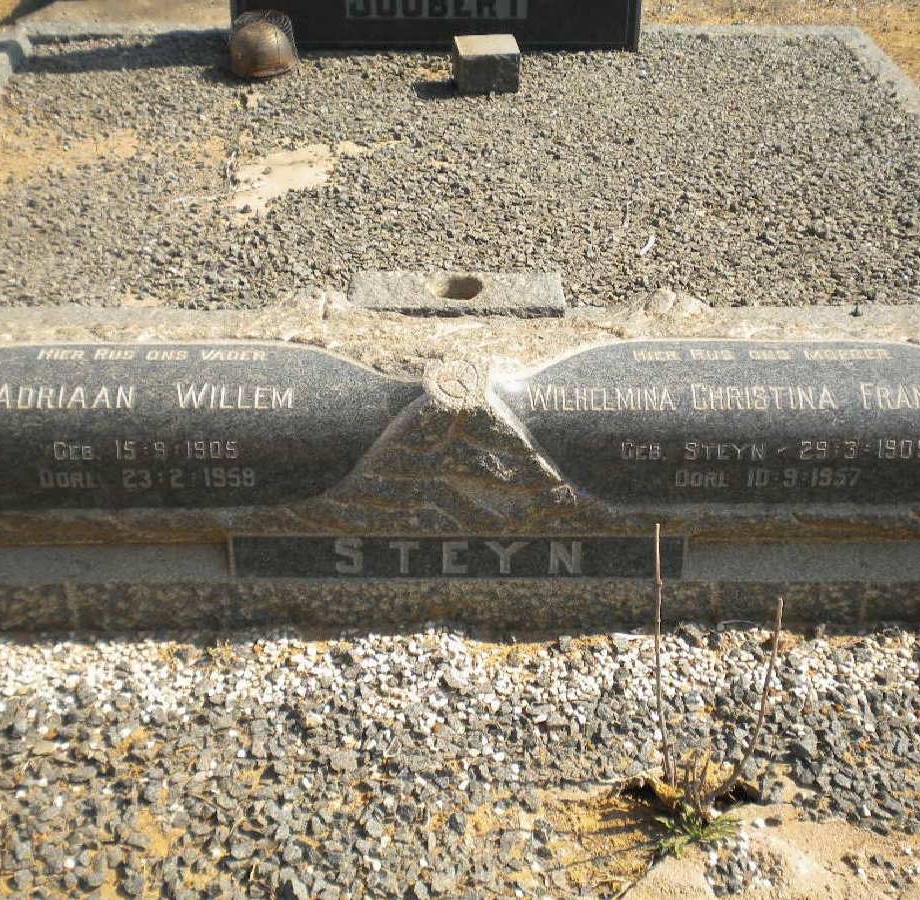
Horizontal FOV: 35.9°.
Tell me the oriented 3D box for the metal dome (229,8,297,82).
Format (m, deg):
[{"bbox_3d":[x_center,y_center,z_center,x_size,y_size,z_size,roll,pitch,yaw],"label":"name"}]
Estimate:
[{"bbox_3d":[-0.595,-1.235,4.306,0.210,0.178,0.210,0,32,0],"label":"metal dome"}]

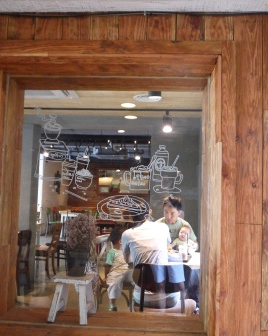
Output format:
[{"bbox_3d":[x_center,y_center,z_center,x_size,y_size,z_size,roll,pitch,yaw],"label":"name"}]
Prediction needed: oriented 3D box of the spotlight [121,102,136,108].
[{"bbox_3d":[-0.063,-0.777,4.761,0.165,0.045,0.165,1,-4,3],"label":"spotlight"}]

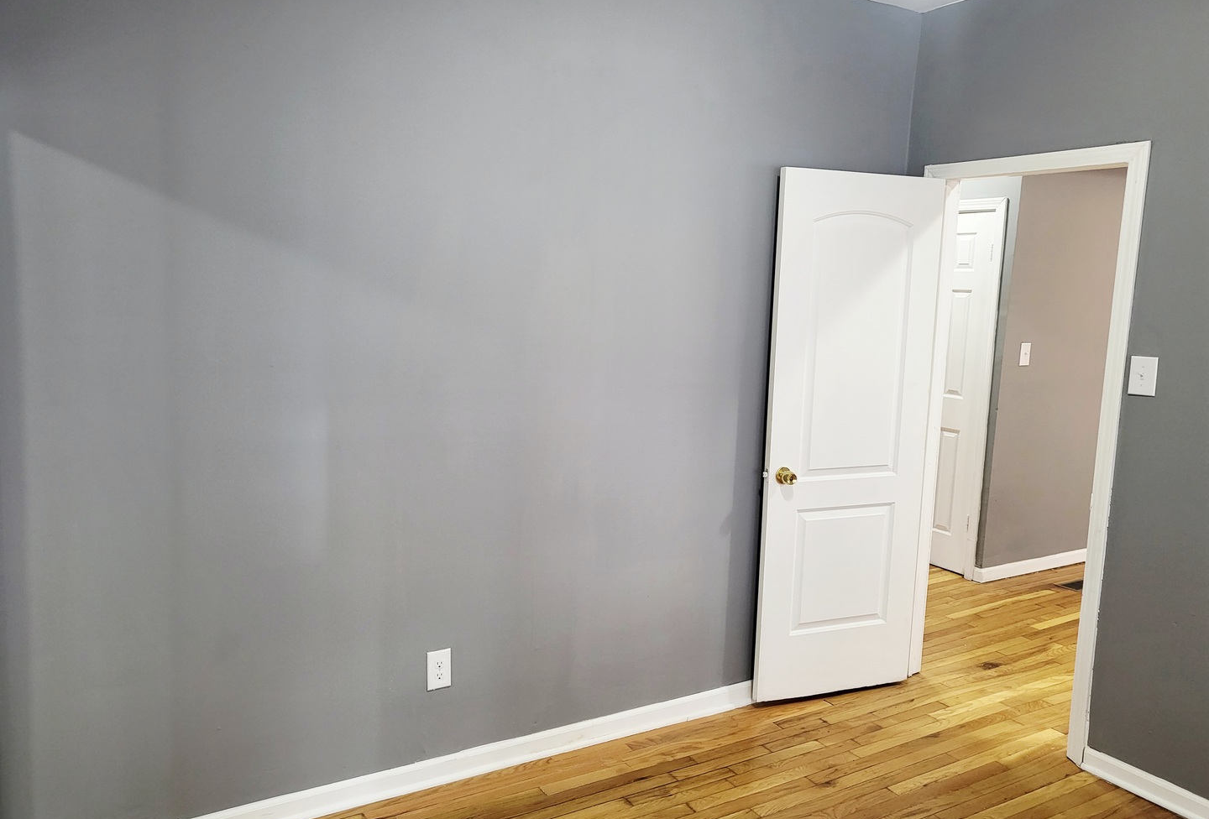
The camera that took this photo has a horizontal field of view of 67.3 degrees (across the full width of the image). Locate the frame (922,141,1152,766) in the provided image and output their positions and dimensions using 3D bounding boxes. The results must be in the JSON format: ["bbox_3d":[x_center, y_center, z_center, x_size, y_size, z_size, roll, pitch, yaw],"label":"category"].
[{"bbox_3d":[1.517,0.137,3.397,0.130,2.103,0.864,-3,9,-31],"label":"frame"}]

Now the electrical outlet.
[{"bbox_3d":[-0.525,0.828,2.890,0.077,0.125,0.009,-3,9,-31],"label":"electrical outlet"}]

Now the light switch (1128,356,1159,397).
[{"bbox_3d":[1.725,-0.107,2.908,0.014,0.122,0.082,-3,9,-31],"label":"light switch"}]

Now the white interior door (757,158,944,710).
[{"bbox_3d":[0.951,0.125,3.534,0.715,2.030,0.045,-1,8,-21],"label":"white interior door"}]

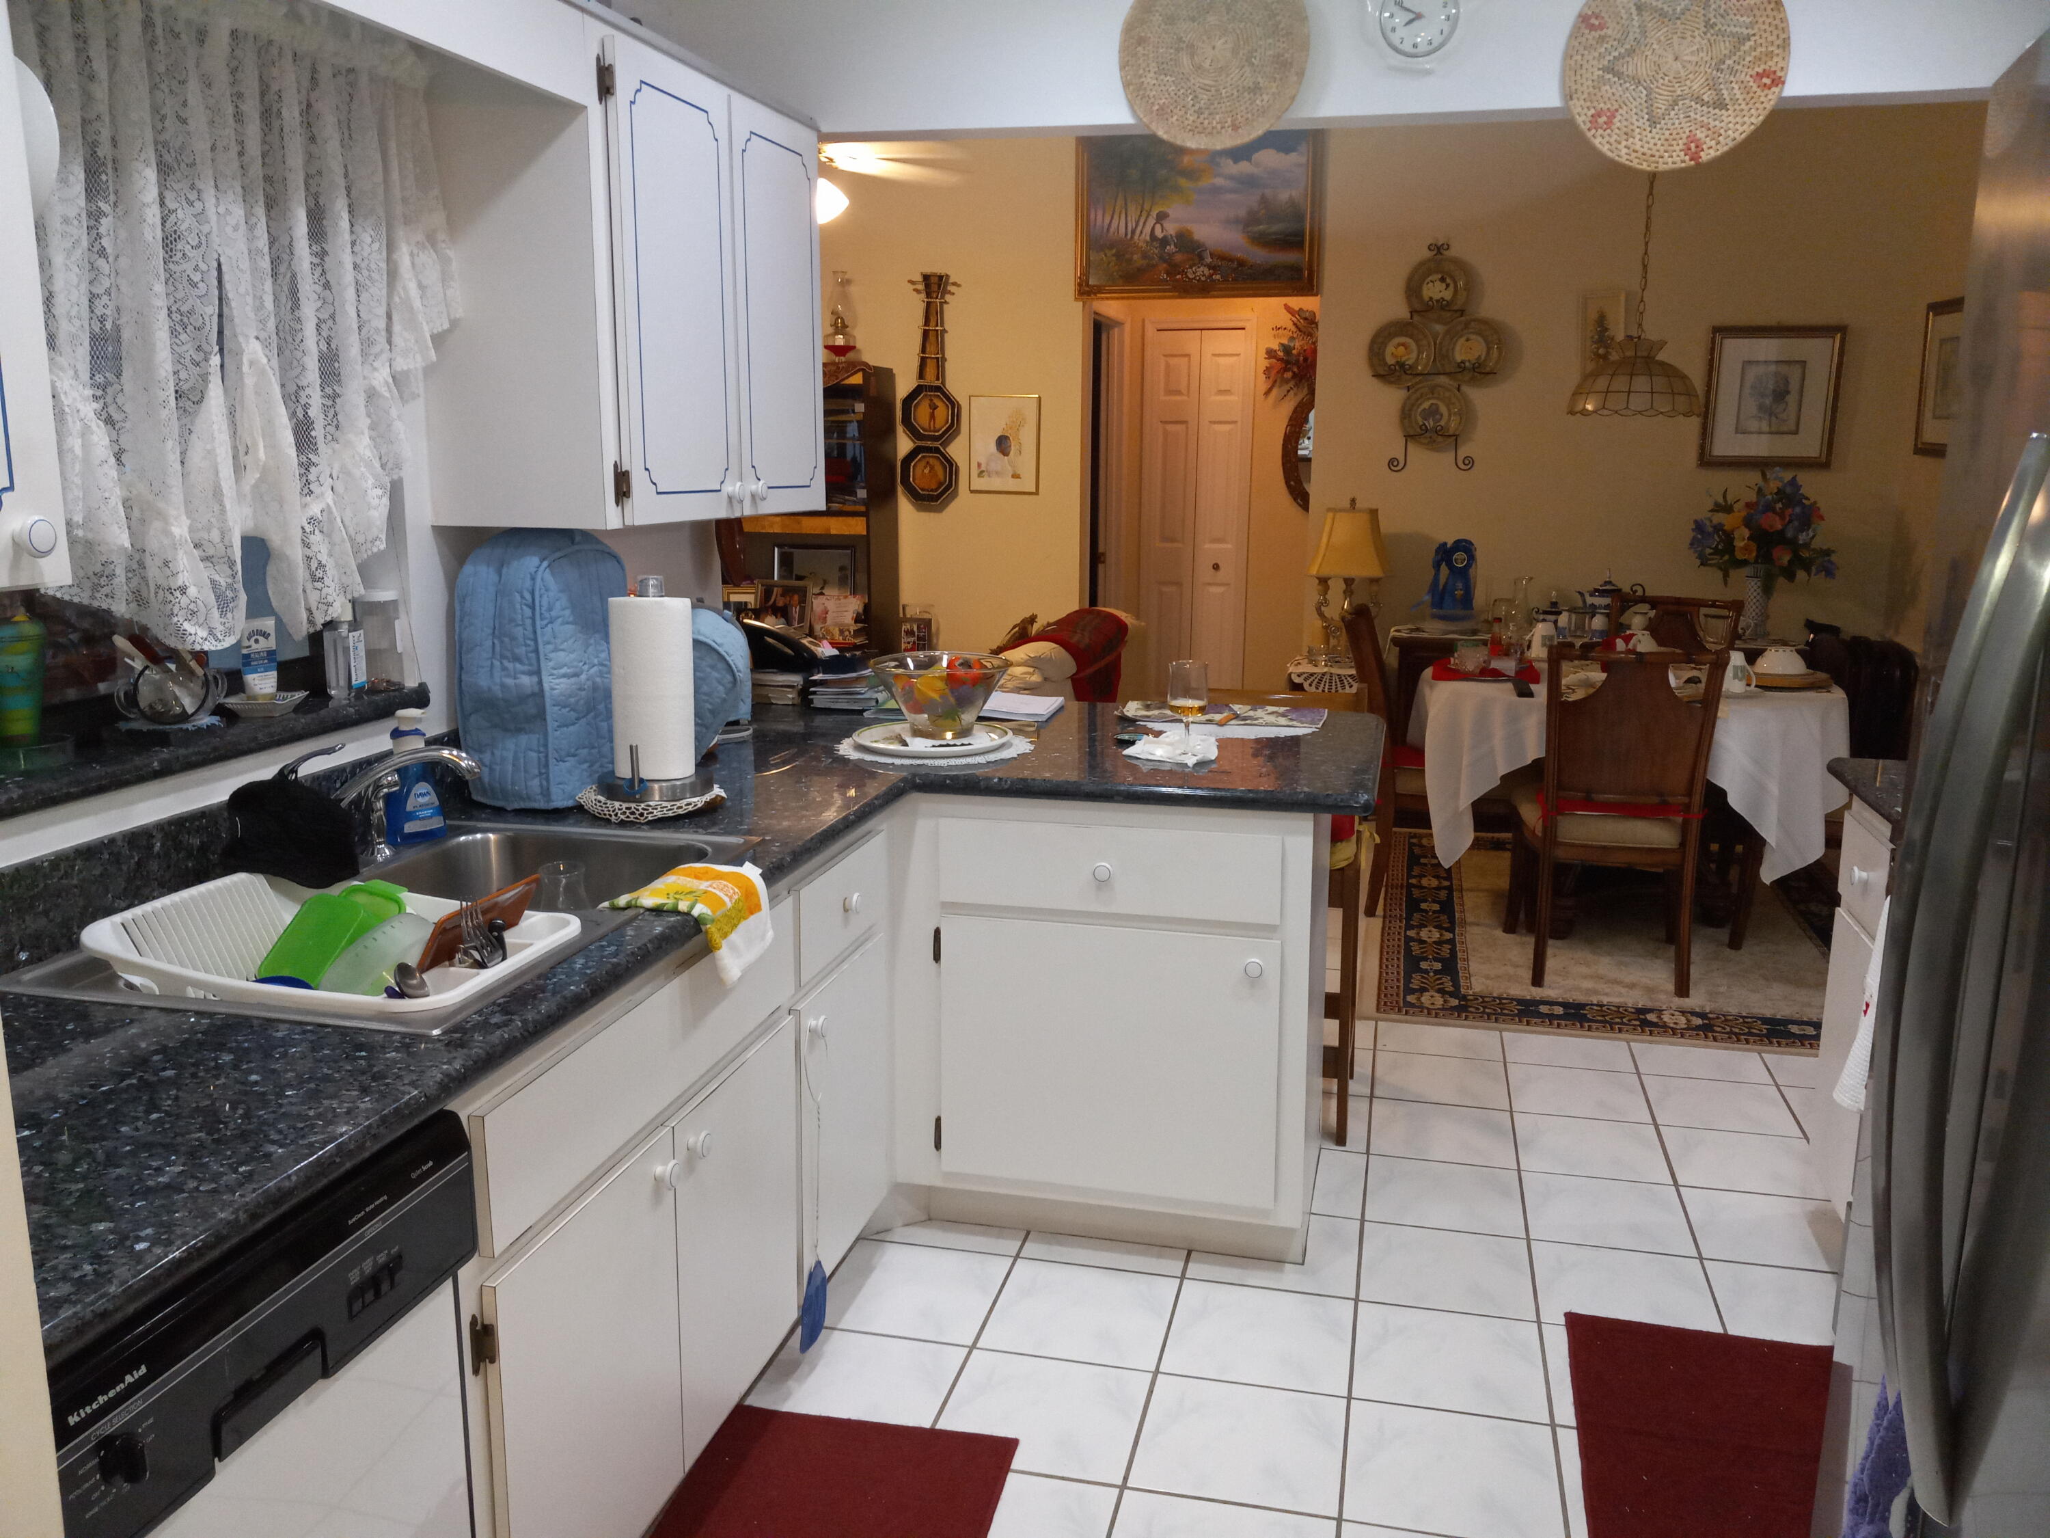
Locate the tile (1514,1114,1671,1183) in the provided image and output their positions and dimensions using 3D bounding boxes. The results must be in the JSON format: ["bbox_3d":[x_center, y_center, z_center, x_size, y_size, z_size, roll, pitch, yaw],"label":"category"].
[{"bbox_3d":[1.216,0.817,3.440,0.302,0.010,0.302,3,11,14],"label":"tile"}]

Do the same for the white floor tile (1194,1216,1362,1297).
[{"bbox_3d":[0.474,0.903,2.999,0.302,0.010,0.302,3,11,14],"label":"white floor tile"}]

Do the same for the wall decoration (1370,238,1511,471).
[{"bbox_3d":[1.634,-1.627,6.333,0.515,0.885,0.090,3,11,14],"label":"wall decoration"}]

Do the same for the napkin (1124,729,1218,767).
[{"bbox_3d":[0.276,-0.045,3.027,0.175,0.030,0.200,3,11,14],"label":"napkin"}]

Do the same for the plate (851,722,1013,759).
[{"bbox_3d":[-0.179,-0.054,3.133,0.314,0.025,0.314,0,11,0],"label":"plate"}]

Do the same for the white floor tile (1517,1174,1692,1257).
[{"bbox_3d":[1.154,0.885,3.182,0.304,0.010,0.304,3,11,13],"label":"white floor tile"}]

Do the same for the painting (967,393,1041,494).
[{"bbox_3d":[-0.092,-1.387,6.847,0.315,0.415,0.024,3,11,14],"label":"painting"}]

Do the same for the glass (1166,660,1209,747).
[{"bbox_3d":[0.315,-0.127,3.064,0.073,0.165,0.073,3,11,14],"label":"glass"}]

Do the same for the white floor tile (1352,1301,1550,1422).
[{"bbox_3d":[0.706,0.987,2.663,0.304,0.010,0.304,3,11,13],"label":"white floor tile"}]

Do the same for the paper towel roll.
[{"bbox_3d":[-0.610,-0.136,2.628,0.131,0.284,0.131,0,11,0],"label":"paper towel roll"}]

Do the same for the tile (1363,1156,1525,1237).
[{"bbox_3d":[0.842,0.859,3.213,0.303,0.010,0.303,3,11,13],"label":"tile"}]

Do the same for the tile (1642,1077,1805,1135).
[{"bbox_3d":[1.584,0.773,3.657,0.303,0.010,0.303,3,11,13],"label":"tile"}]

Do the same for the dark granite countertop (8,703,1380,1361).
[{"bbox_3d":[-0.246,0.139,2.333,1.457,0.045,2.852,3,11,13],"label":"dark granite countertop"}]

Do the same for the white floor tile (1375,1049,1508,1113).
[{"bbox_3d":[0.987,0.744,3.799,0.303,0.010,0.303,3,11,13],"label":"white floor tile"}]

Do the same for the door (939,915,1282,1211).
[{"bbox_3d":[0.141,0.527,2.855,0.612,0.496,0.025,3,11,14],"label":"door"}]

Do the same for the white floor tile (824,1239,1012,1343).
[{"bbox_3d":[-0.197,0.942,2.879,0.304,0.010,0.304,3,11,13],"label":"white floor tile"}]

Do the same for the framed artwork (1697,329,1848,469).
[{"bbox_3d":[2.873,-1.426,6.145,0.480,0.527,0.030,3,11,13],"label":"framed artwork"}]

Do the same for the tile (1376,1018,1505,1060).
[{"bbox_3d":[1.074,0.696,4.140,0.304,0.010,0.304,3,11,13],"label":"tile"}]

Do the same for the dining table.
[{"bbox_3d":[1.941,-0.011,5.320,1.290,0.605,1.000,3,11,13],"label":"dining table"}]

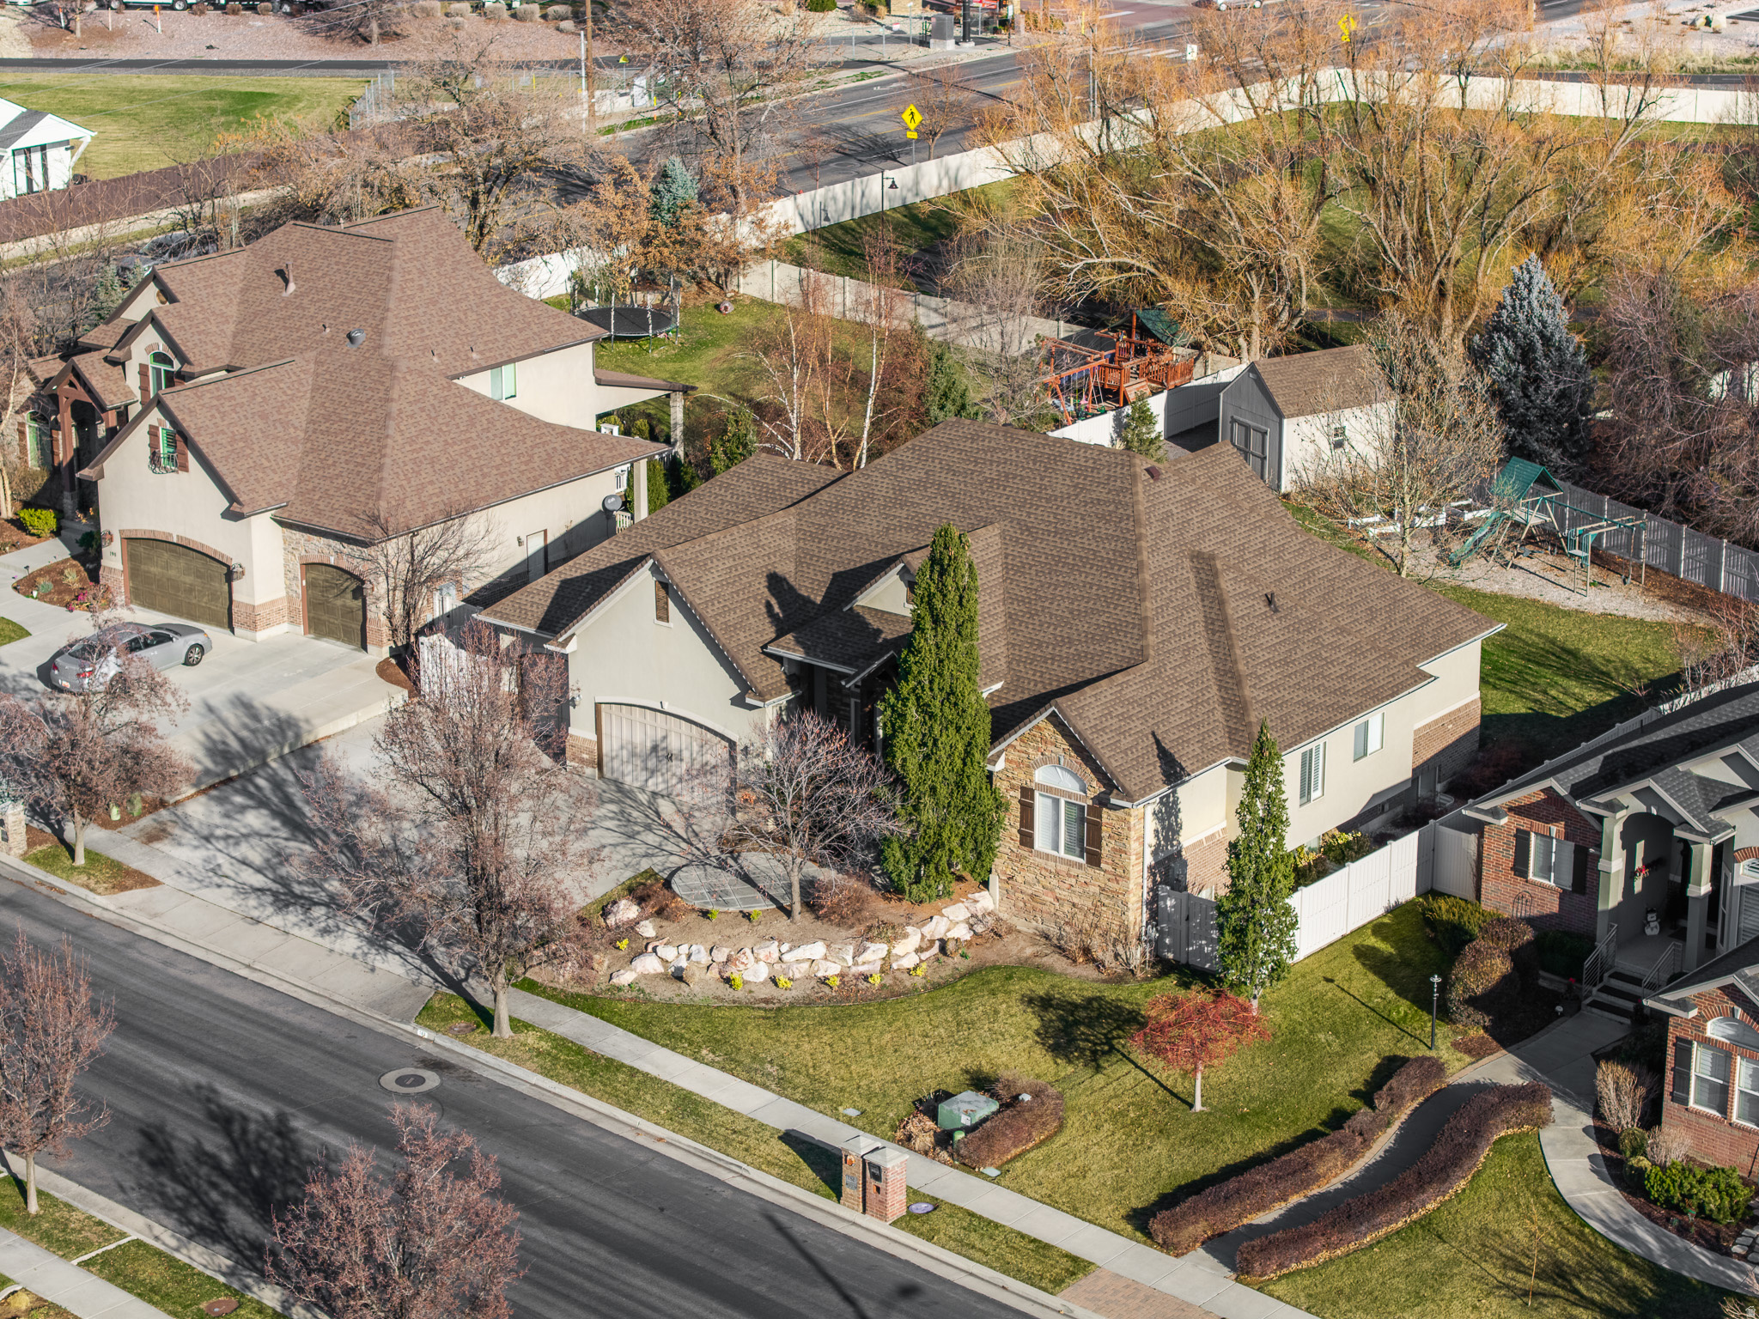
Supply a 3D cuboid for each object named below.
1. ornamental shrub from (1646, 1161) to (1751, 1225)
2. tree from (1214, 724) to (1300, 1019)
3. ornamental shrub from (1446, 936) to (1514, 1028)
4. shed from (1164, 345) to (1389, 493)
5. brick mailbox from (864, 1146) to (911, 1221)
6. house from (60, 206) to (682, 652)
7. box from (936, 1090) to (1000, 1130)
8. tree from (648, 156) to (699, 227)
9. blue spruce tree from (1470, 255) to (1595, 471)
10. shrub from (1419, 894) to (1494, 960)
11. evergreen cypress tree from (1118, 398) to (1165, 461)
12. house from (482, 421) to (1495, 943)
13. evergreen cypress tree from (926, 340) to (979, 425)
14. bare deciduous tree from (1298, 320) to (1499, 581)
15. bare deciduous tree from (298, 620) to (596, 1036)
[{"bbox_3d":[16.597,10.805,72.081,2.400,0.950,1.300,16,25,40],"label":"ornamental shrub"},{"bbox_3d":[8.779,4.836,82.090,1.950,7.194,1.950,0,18,0],"label":"tree"},{"bbox_3d":[13.916,7.523,82.333,1.700,1.500,1.800,0,18,0],"label":"ornamental shrub"},{"bbox_3d":[15.008,-8.687,125.010,4.800,4.230,3.900,-11,21,-28],"label":"shed"},{"bbox_3d":[0.153,10.931,74.463,0.680,1.530,0.660,17,25,41],"label":"brick mailbox"},{"bbox_3d":[-16.963,-9.125,115.324,21.000,10.200,21.000,14,23,36],"label":"house"},{"bbox_3d":[1.954,9.911,77.458,0.950,0.680,0.920,14,24,36],"label":"box"},{"bbox_3d":[-9.131,-19.841,157.145,2.700,4.853,2.700,0,18,0],"label":"tree"},{"bbox_3d":[22.513,-9.723,121.096,4.200,8.200,4.200,0,19,0],"label":"blue spruce tree"},{"bbox_3d":[14.057,6.438,86.119,2.000,1.150,1.800,16,25,40],"label":"shrub"},{"bbox_3d":[9.230,-8.020,125.093,1.650,2.550,1.650,0,19,0],"label":"evergreen cypress tree"},{"bbox_3d":[2.928,-1.996,97.419,23.950,9.700,18.200,14,23,37],"label":"house"},{"bbox_3d":[2.572,-9.394,126.688,1.900,4.200,1.900,0,19,0],"label":"evergreen cypress tree"},{"bbox_3d":[16.685,-6.667,112.026,6.500,8.300,6.300,0,19,0],"label":"bare deciduous tree"},{"bbox_3d":[-9.765,4.058,80.997,6.800,9.800,6.400,0,19,0],"label":"bare deciduous tree"}]

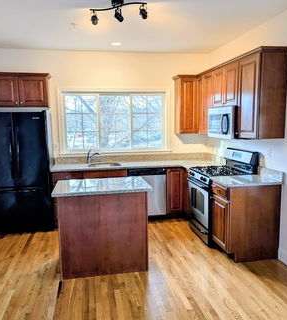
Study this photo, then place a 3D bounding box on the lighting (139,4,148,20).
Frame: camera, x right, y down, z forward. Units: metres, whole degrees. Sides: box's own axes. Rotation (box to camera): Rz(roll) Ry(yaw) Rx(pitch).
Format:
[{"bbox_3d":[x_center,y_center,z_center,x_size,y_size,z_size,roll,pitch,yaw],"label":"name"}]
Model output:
[{"bbox_3d":[0.005,-1.372,2.741,0.070,0.130,0.085,1,8,12],"label":"lighting"}]

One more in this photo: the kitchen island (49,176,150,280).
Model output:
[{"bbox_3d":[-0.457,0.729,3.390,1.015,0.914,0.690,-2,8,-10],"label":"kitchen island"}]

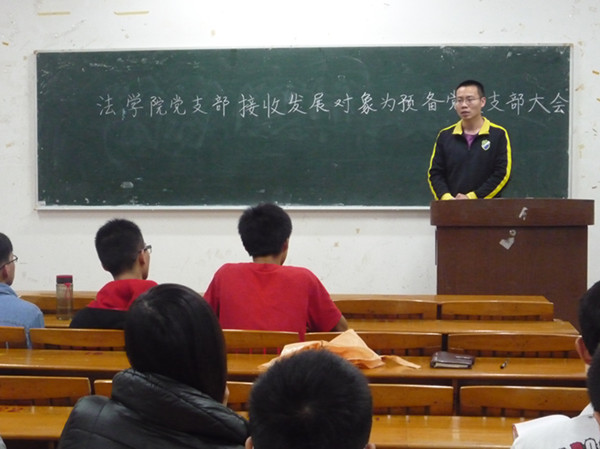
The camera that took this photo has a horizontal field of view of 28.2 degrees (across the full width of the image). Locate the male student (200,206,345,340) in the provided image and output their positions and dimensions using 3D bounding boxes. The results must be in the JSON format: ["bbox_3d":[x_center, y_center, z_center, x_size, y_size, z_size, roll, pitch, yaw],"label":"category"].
[{"bbox_3d":[-0.071,0.540,4.570,0.520,1.250,0.720,0,3,7],"label":"male student"}]

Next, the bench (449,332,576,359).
[{"bbox_3d":[0.775,0.764,4.328,0.480,0.800,0.420,0,3,5],"label":"bench"}]

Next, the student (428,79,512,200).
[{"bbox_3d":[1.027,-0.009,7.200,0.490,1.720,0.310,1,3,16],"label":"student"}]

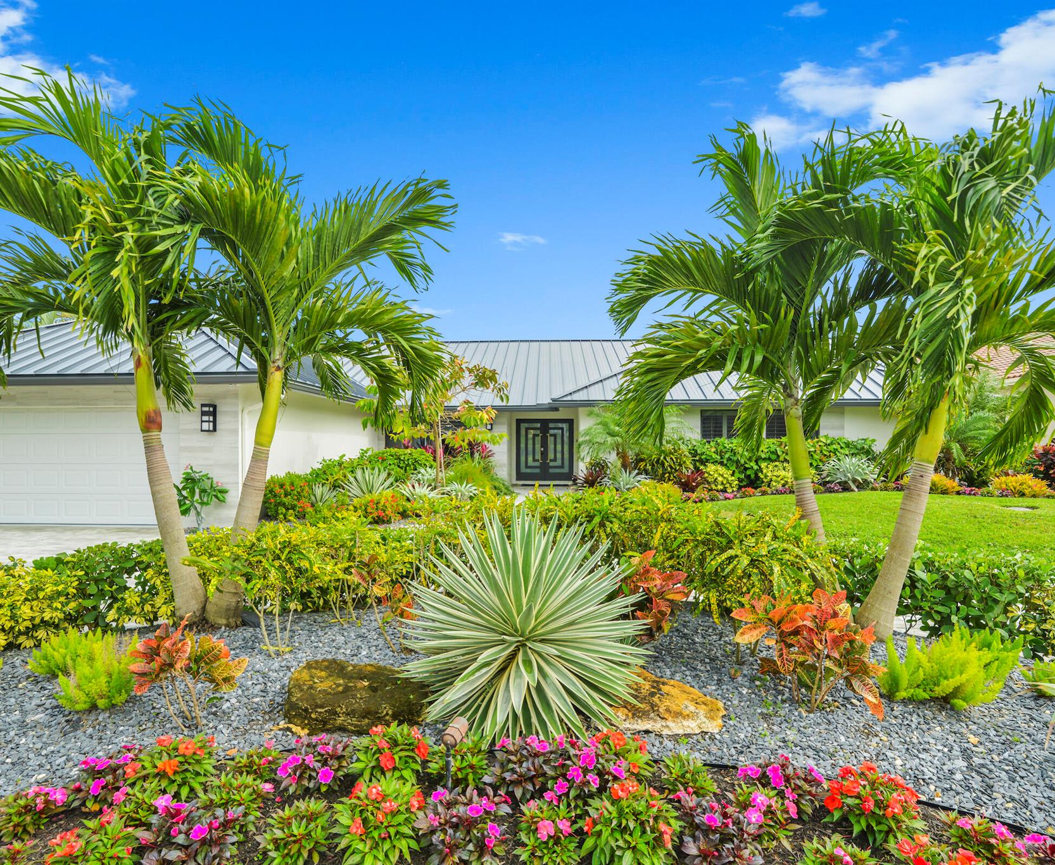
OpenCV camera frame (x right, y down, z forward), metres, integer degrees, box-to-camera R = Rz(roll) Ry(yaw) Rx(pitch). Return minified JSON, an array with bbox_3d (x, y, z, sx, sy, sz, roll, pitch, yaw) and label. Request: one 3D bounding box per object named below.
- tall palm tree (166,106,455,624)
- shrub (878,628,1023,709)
[{"bbox_3d":[-1.674,-0.527,4.700,2.158,4.145,2.050,0,-1,-21],"label":"tall palm tree"},{"bbox_3d":[2.446,1.349,3.360,0.683,0.366,0.628,0,-1,36],"label":"shrub"}]

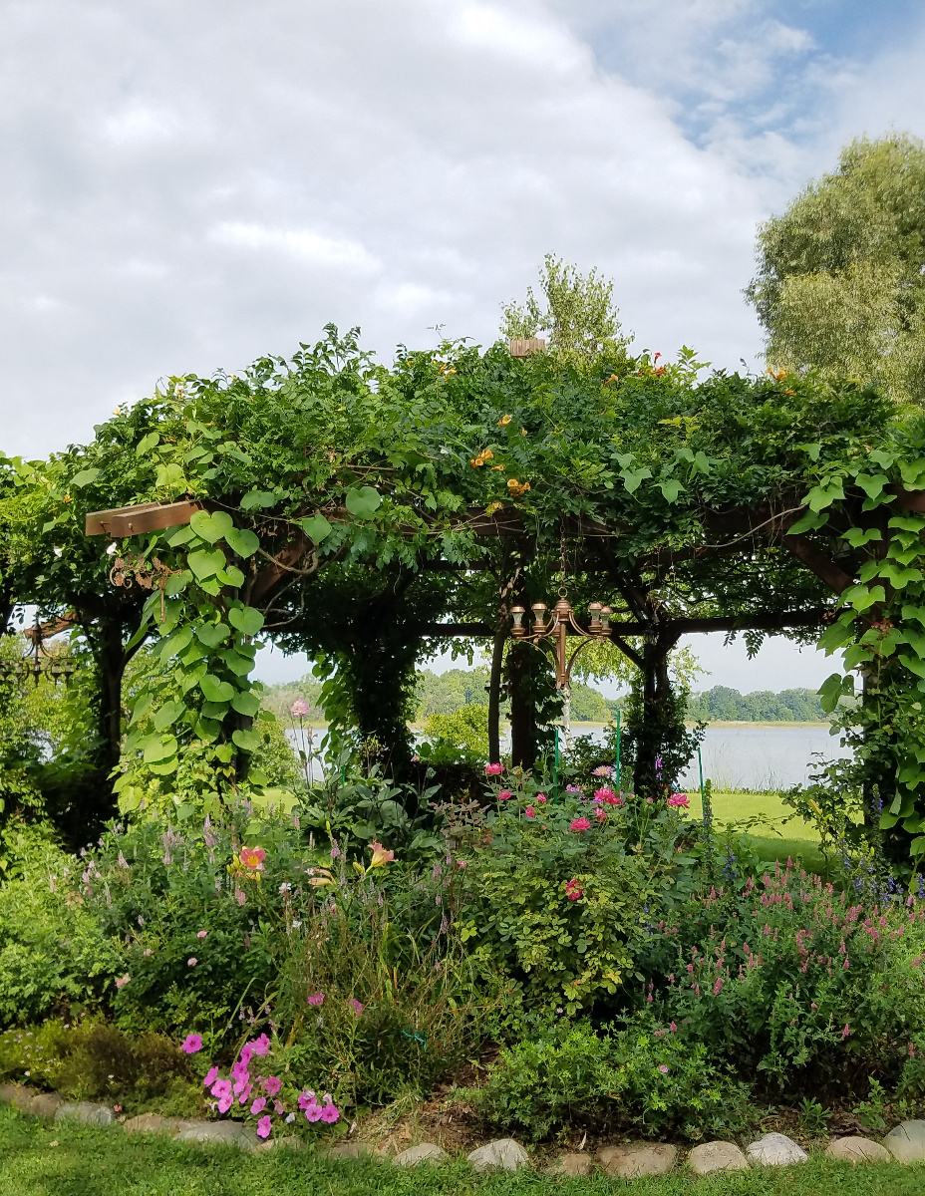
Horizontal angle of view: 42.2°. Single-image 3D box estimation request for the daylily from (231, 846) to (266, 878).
[{"bbox_3d":[-0.874,1.078,4.900,0.135,0.125,0.110,1,-6,-10],"label":"daylily"}]

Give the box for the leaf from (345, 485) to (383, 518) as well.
[{"bbox_3d":[-0.456,-0.442,5.550,0.160,0.155,0.030,0,-21,-5],"label":"leaf"}]

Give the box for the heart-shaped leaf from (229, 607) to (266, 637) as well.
[{"bbox_3d":[-0.996,0.110,5.550,0.165,0.150,0.030,1,-26,-10],"label":"heart-shaped leaf"}]

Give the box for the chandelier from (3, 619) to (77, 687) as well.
[{"bbox_3d":[-3.249,0.421,9.200,0.560,0.530,0.560,2,-6,-19],"label":"chandelier"}]

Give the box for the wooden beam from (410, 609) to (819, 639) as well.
[{"bbox_3d":[1.658,0.271,12.700,4.500,0.170,0.180,-1,-6,10],"label":"wooden beam"}]

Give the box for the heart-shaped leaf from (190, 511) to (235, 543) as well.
[{"bbox_3d":[-1.150,-0.326,5.500,0.195,0.175,0.035,1,-28,-12],"label":"heart-shaped leaf"}]

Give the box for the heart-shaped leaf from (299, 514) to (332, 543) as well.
[{"bbox_3d":[-0.681,-0.320,5.600,0.145,0.145,0.030,1,-21,-7],"label":"heart-shaped leaf"}]

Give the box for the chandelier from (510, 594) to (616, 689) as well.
[{"bbox_3d":[0.472,0.224,5.750,0.510,0.455,0.510,0,-6,5],"label":"chandelier"}]

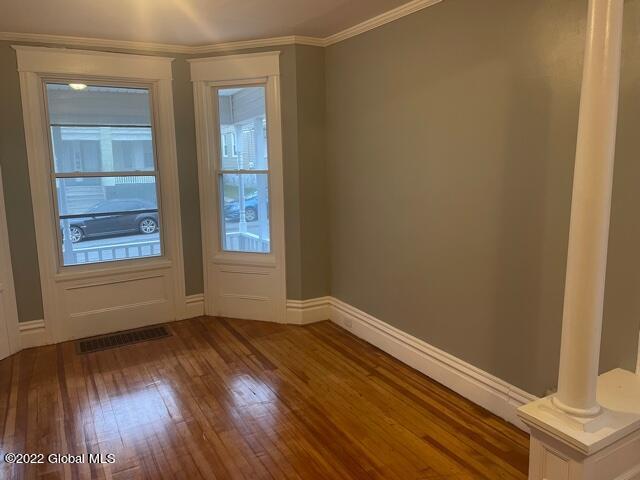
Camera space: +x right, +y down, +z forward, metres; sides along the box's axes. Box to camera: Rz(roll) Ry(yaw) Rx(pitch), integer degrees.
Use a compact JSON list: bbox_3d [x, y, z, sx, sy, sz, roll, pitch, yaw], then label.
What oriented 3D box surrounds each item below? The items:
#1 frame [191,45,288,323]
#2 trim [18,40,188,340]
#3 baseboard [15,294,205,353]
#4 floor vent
[{"bbox_3d":[-0.738,-0.434,4.462,0.881,2.412,0.120,2,10,17],"label":"frame"},{"bbox_3d":[-1.816,-0.364,4.182,1.206,2.398,0.120,-6,11,-29],"label":"trim"},{"bbox_3d":[-1.809,0.713,4.321,1.569,0.228,0.040,-6,11,-29],"label":"baseboard"},{"bbox_3d":[-1.682,0.847,4.161,0.762,0.020,0.348,-6,11,-29],"label":"floor vent"}]

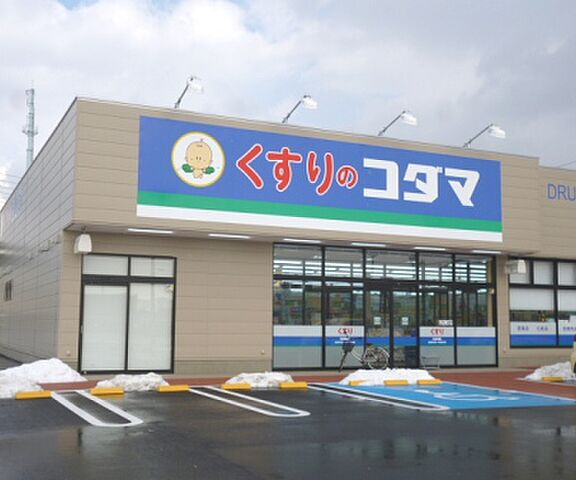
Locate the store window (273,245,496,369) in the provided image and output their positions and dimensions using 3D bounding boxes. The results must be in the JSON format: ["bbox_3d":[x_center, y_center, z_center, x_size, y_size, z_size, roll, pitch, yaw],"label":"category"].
[{"bbox_3d":[2.851,1.895,20.763,7.161,3.206,0.200,3,-6,-24],"label":"store window"}]

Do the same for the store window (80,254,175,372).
[{"bbox_3d":[-3.715,1.743,17.744,2.206,2.747,0.180,3,-6,-24],"label":"store window"}]

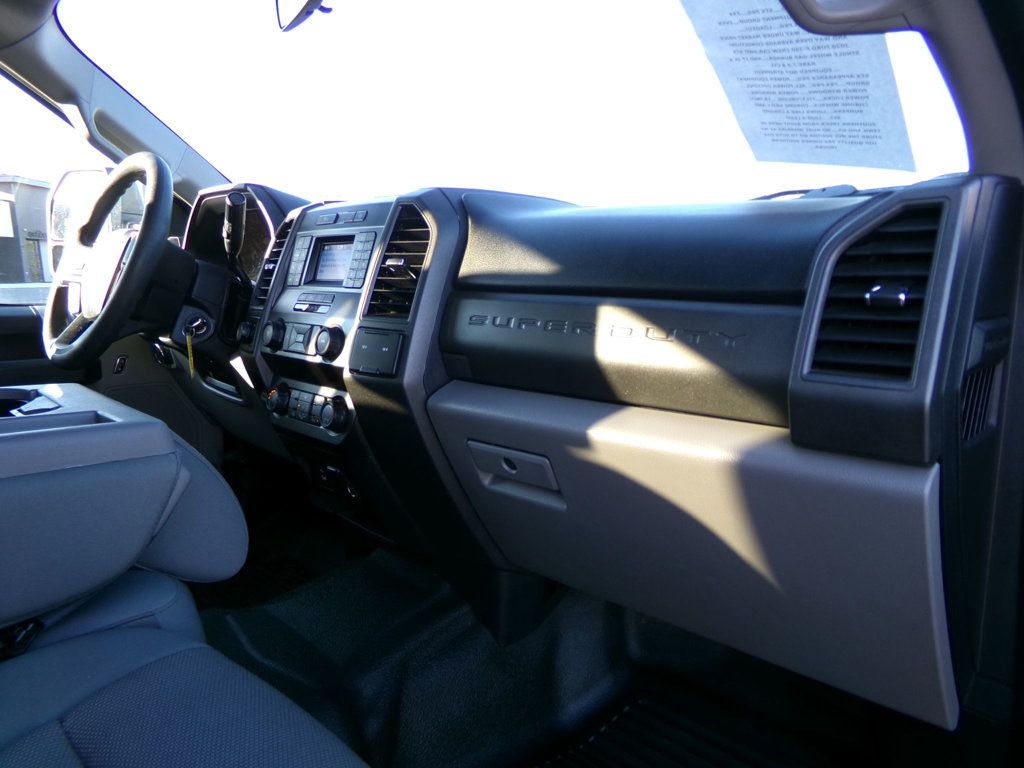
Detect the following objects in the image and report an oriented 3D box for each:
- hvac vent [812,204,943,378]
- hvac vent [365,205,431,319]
[{"bbox_3d":[0.269,-0.069,0.521,0.065,0.141,0.036,7,-17,38],"label":"hvac vent"},{"bbox_3d":[-0.135,-0.156,0.902,0.070,0.159,0.036,6,-16,32],"label":"hvac vent"}]

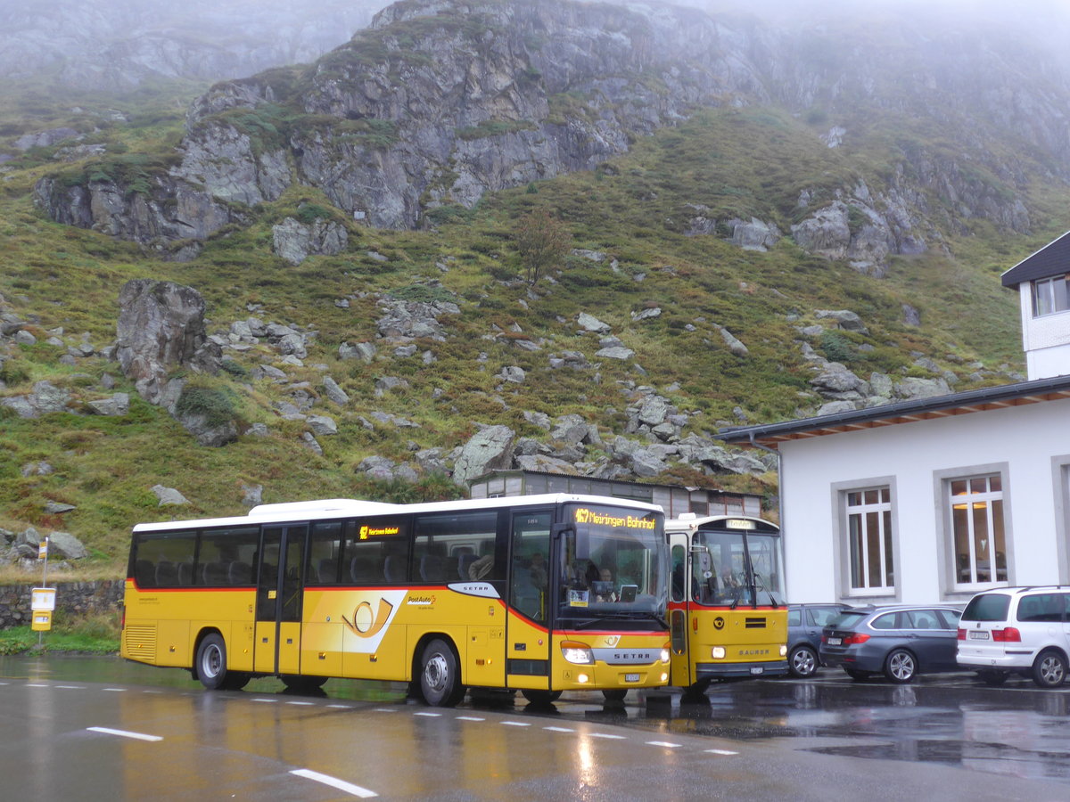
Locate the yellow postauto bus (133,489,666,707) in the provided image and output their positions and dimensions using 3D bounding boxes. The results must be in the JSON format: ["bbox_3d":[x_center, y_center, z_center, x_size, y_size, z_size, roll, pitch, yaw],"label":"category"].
[{"bbox_3d":[-3.064,3.485,24.145,12.130,3.330,2.550,-8,-11,43],"label":"yellow postauto bus"}]

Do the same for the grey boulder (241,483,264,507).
[{"bbox_3d":[-10.264,3.443,49.307,0.760,0.800,0.750,1,-8,-12],"label":"grey boulder"}]

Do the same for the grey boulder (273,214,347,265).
[{"bbox_3d":[-15.126,-10.693,91.372,4.900,3.200,3.400,1,-8,-10],"label":"grey boulder"}]

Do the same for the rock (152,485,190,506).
[{"bbox_3d":[-13.205,3.475,49.305,1.330,0.720,0.950,2,-8,-15],"label":"rock"}]

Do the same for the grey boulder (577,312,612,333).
[{"bbox_3d":[3.212,-4.242,74.804,1.800,1.100,1.350,-1,-8,3],"label":"grey boulder"}]

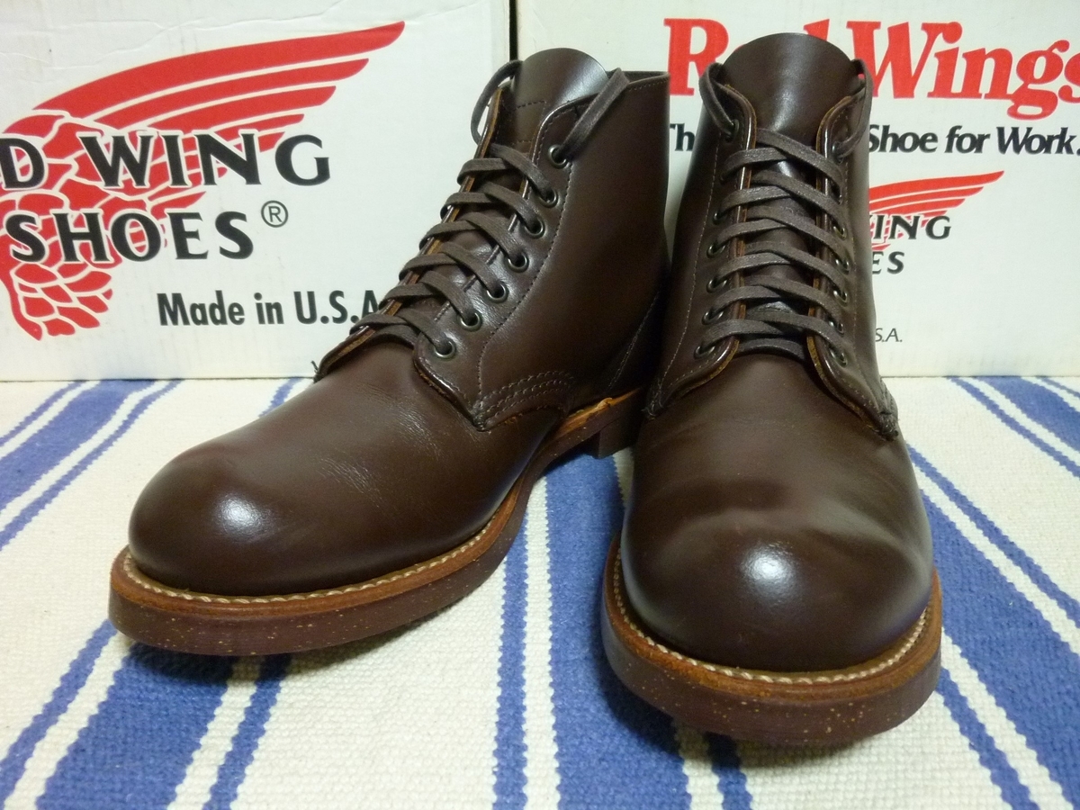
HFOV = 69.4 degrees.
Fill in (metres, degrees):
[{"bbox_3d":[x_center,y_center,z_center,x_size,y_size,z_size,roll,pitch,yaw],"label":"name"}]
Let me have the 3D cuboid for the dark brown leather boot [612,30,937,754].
[{"bbox_3d":[0.091,-0.044,0.294,0.111,0.182,0.304,5,23,13],"label":"dark brown leather boot"}]

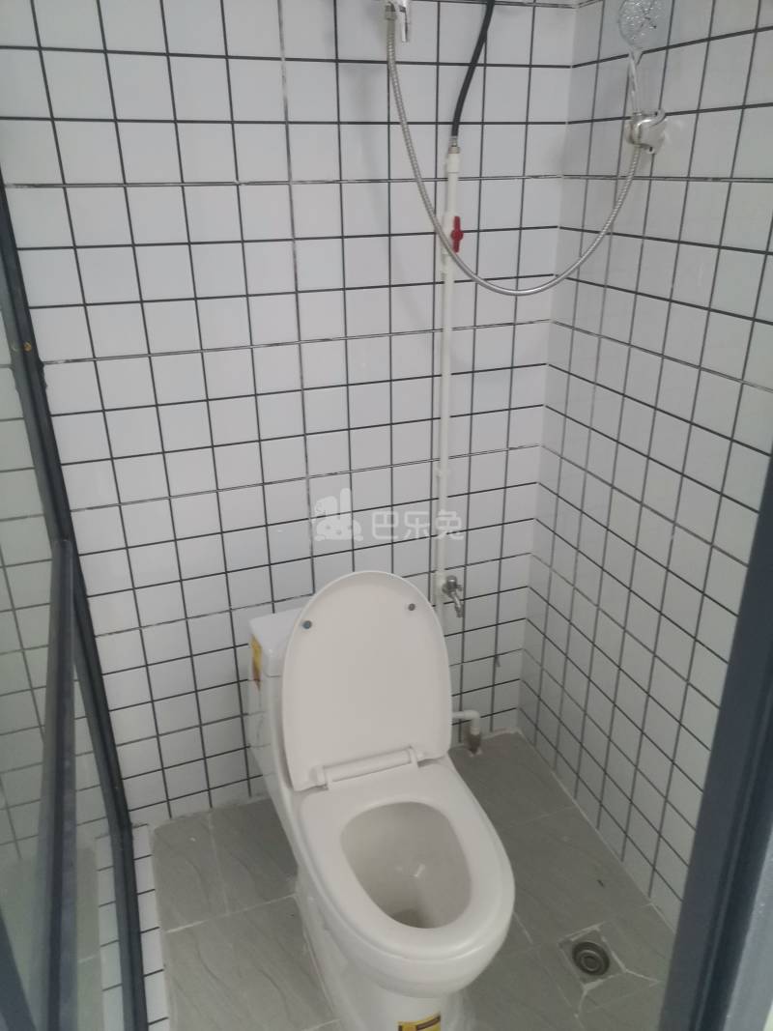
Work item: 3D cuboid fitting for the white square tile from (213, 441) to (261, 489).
[{"bbox_3d":[-0.318,-0.108,1.658,0.097,0.097,0.010,-9,26,-18],"label":"white square tile"}]

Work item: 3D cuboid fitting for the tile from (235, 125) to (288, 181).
[{"bbox_3d":[-0.230,-0.668,1.431,0.098,0.098,0.010,-9,26,-18],"label":"tile"}]

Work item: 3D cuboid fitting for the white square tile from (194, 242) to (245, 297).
[{"bbox_3d":[-0.323,-0.474,1.491,0.097,0.097,0.010,-9,26,-18],"label":"white square tile"}]

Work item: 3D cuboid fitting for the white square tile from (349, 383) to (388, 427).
[{"bbox_3d":[-0.037,-0.244,1.703,0.097,0.097,0.010,-9,26,-18],"label":"white square tile"}]

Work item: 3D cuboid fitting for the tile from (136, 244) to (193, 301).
[{"bbox_3d":[-0.415,-0.456,1.452,0.096,0.096,0.010,-9,26,-18],"label":"tile"}]

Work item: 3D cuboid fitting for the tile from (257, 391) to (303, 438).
[{"bbox_3d":[-0.224,-0.213,1.639,0.096,0.096,0.010,-9,26,-18],"label":"tile"}]

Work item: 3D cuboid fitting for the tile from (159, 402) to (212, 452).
[{"bbox_3d":[-0.412,-0.183,1.584,0.097,0.097,0.010,-9,26,-18],"label":"tile"}]

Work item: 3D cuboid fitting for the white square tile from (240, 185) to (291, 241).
[{"bbox_3d":[-0.228,-0.578,1.473,0.098,0.098,0.010,-9,26,-18],"label":"white square tile"}]

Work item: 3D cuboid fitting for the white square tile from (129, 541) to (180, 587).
[{"bbox_3d":[-0.501,0.106,1.670,0.096,0.096,0.010,-9,26,-18],"label":"white square tile"}]

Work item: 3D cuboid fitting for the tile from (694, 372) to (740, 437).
[{"bbox_3d":[0.571,-0.192,1.330,0.010,0.098,0.098,-9,26,-18],"label":"tile"}]

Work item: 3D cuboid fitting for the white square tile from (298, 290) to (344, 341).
[{"bbox_3d":[-0.132,-0.410,1.587,0.097,0.097,0.010,-9,26,-18],"label":"white square tile"}]

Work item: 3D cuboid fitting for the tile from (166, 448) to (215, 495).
[{"bbox_3d":[-0.411,-0.092,1.625,0.097,0.097,0.010,-9,26,-18],"label":"tile"}]

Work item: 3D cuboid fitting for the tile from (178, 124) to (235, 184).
[{"bbox_3d":[-0.326,-0.657,1.406,0.097,0.097,0.010,-9,26,-18],"label":"tile"}]

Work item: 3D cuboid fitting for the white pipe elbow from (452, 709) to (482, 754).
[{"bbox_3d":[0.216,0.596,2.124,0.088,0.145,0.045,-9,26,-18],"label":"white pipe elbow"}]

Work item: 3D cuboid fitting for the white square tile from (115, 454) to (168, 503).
[{"bbox_3d":[-0.503,-0.076,1.587,0.096,0.096,0.010,-9,26,-18],"label":"white square tile"}]

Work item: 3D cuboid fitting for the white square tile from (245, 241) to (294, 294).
[{"bbox_3d":[-0.228,-0.487,1.522,0.097,0.097,0.010,-9,26,-18],"label":"white square tile"}]

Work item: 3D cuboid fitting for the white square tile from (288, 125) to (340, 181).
[{"bbox_3d":[-0.136,-0.684,1.461,0.096,0.096,0.010,-9,26,-18],"label":"white square tile"}]

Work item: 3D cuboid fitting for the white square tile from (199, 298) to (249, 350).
[{"bbox_3d":[-0.321,-0.381,1.532,0.097,0.097,0.010,-9,26,-18],"label":"white square tile"}]

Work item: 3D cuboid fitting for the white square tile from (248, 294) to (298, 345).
[{"bbox_3d":[-0.226,-0.394,1.556,0.097,0.097,0.010,-9,26,-18],"label":"white square tile"}]

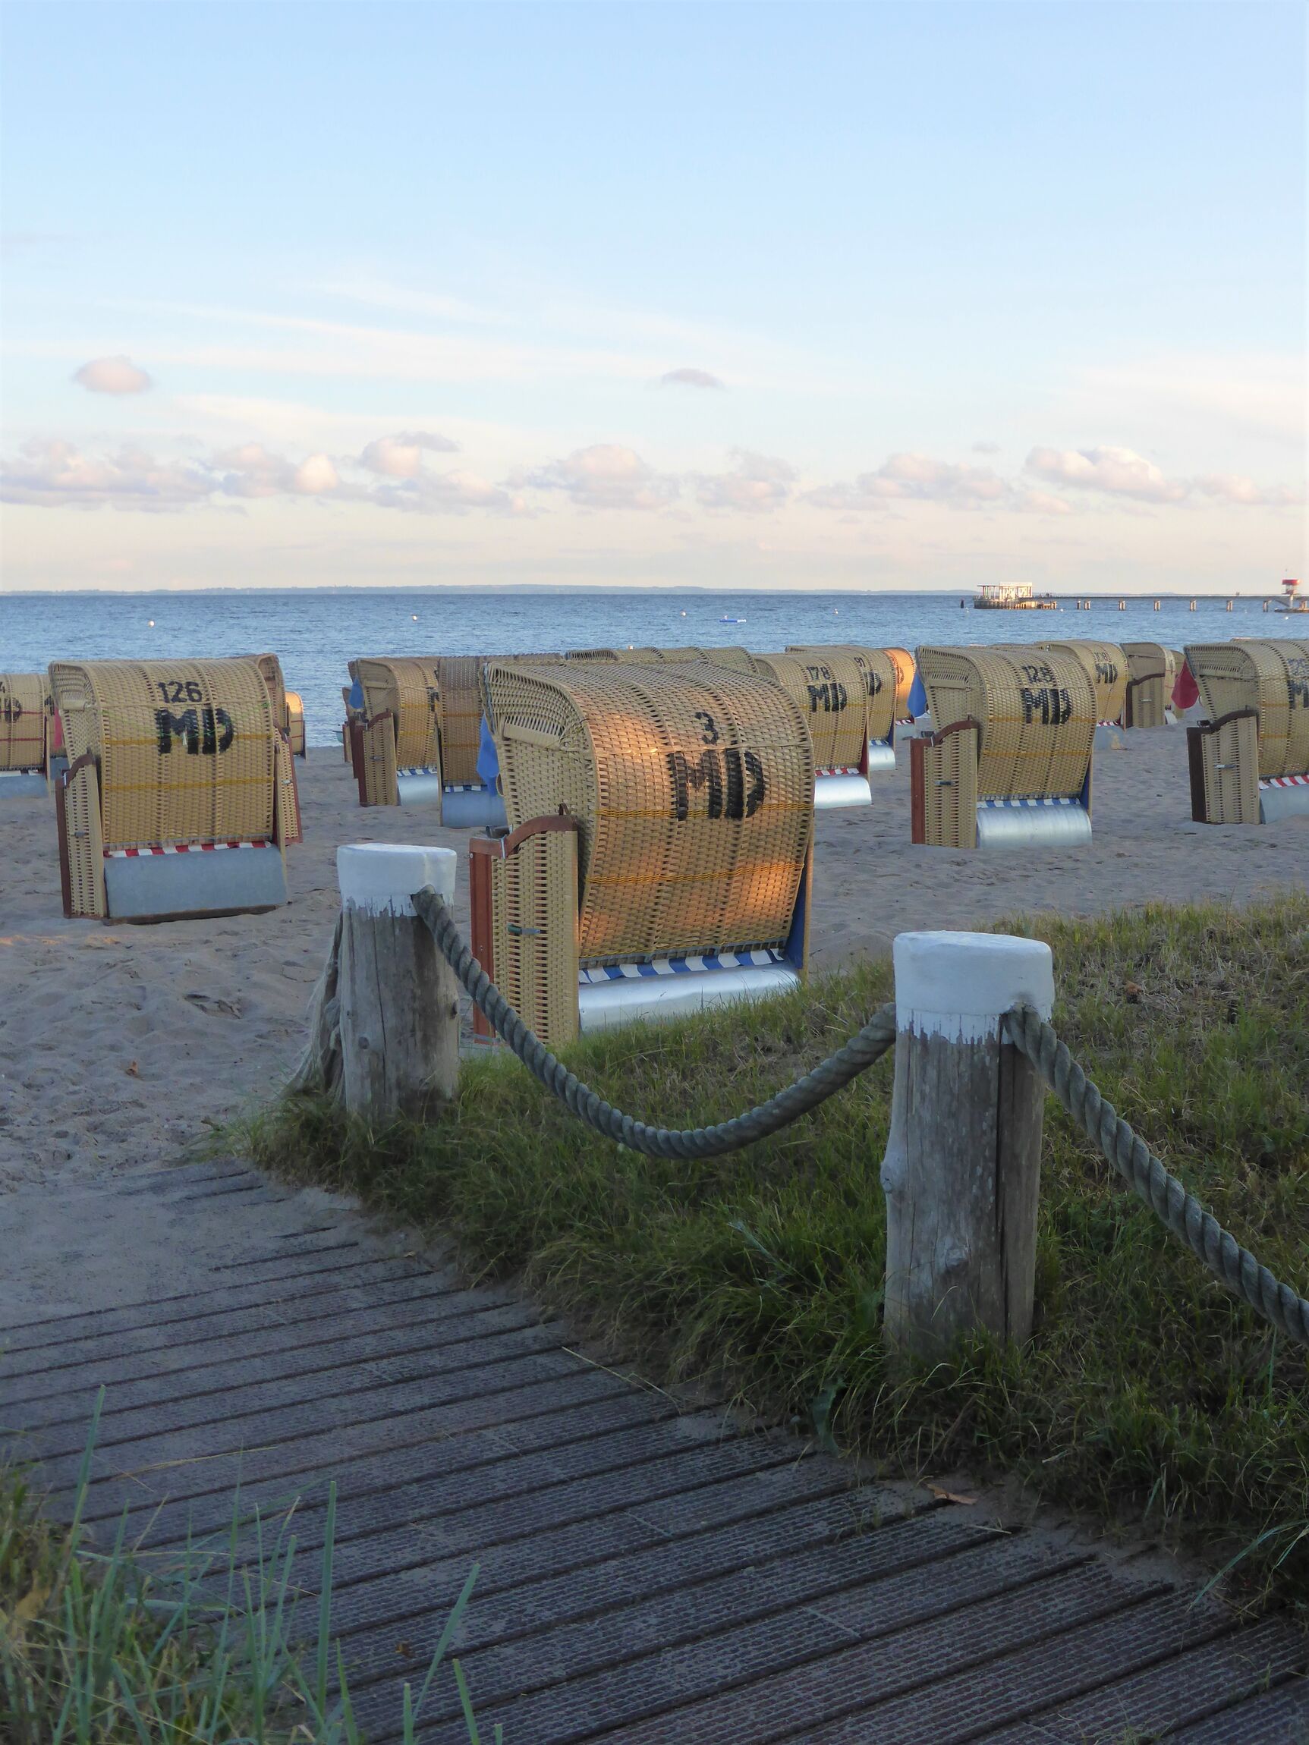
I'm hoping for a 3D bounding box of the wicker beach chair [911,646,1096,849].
[{"bbox_3d":[2.770,-0.986,18.332,1.190,1.610,0.870,-3,6,-33],"label":"wicker beach chair"}]

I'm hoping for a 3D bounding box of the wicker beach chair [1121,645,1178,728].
[{"bbox_3d":[9.619,-3.633,44.906,0.870,1.610,1.190,1,5,22],"label":"wicker beach chair"}]

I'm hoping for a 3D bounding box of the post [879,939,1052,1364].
[{"bbox_3d":[0.635,0.545,4.759,0.325,0.820,0.325,0,7,0],"label":"post"}]

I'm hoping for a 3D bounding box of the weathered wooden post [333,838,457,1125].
[{"bbox_3d":[-0.720,0.311,6.534,0.330,0.770,0.330,0,7,0],"label":"weathered wooden post"}]

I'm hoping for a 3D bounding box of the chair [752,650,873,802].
[{"bbox_3d":[1.485,-1.453,23.550,1.220,1.580,0.880,-5,9,-37],"label":"chair"}]

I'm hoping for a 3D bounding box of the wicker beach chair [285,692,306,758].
[{"bbox_3d":[-7.559,-2.720,45.554,1.190,1.610,0.870,-5,8,-33],"label":"wicker beach chair"}]

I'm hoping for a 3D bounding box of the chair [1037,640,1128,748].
[{"bbox_3d":[6.317,-2.609,34.313,1.190,1.610,0.870,-6,9,-37],"label":"chair"}]

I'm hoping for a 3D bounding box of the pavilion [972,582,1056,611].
[{"bbox_3d":[81.221,-62.065,521.319,13.500,6.500,13.000,-5,8,-35],"label":"pavilion"}]

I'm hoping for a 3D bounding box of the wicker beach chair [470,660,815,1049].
[{"bbox_3d":[-0.030,-0.068,9.743,1.190,1.610,0.870,-4,8,-35],"label":"wicker beach chair"}]

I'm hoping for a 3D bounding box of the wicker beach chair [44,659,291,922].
[{"bbox_3d":[-3.058,-0.560,14.610,1.190,1.610,0.870,-5,3,-32],"label":"wicker beach chair"}]

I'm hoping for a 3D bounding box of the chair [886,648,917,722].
[{"bbox_3d":[3.677,-2.937,38.839,1.190,1.610,0.870,-5,8,-33],"label":"chair"}]

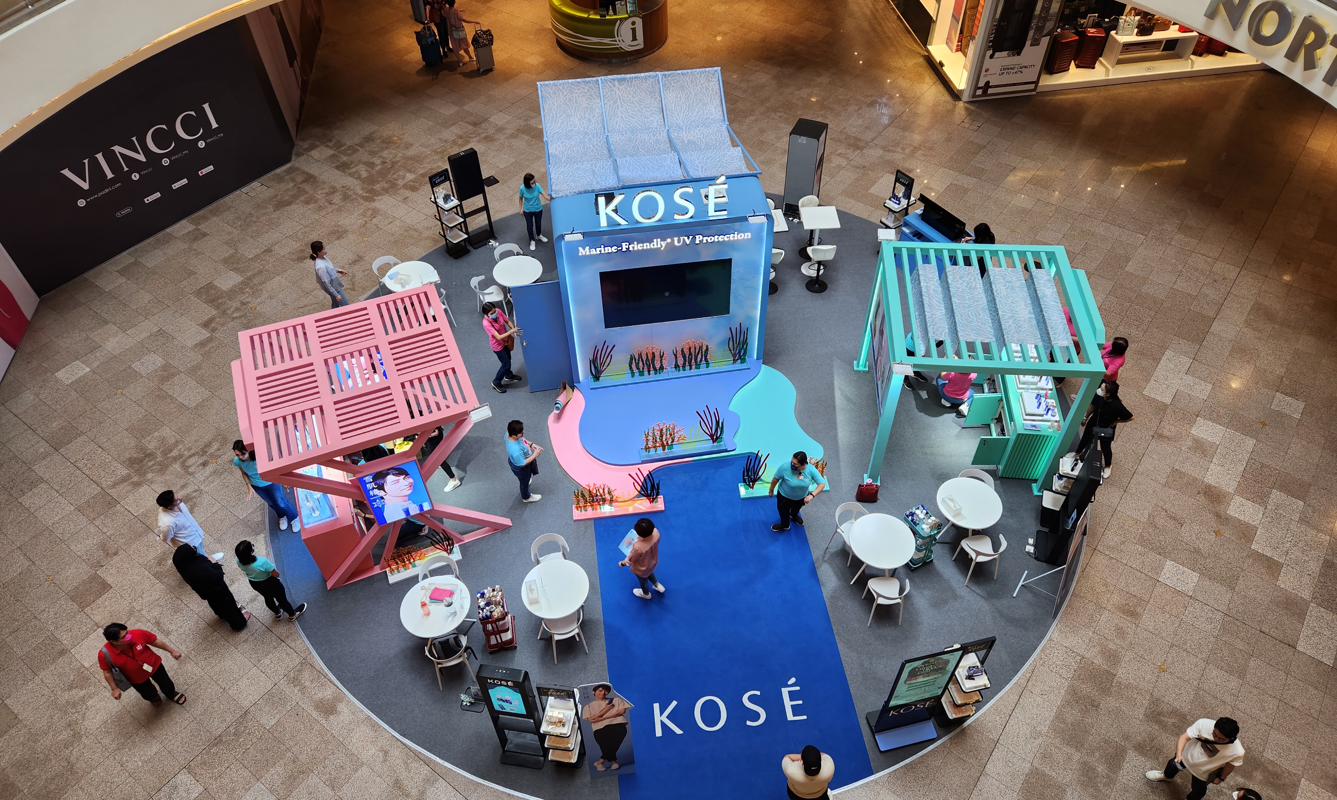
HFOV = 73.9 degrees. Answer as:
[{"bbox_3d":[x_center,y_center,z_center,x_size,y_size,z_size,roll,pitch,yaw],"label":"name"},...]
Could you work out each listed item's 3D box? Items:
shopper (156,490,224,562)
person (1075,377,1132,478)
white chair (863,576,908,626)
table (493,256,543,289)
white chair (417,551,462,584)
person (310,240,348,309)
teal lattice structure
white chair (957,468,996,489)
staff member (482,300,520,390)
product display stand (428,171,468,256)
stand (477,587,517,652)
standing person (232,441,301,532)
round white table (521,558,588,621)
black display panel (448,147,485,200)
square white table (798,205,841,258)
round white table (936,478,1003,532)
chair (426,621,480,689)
[{"bbox_3d":[-5.999,1.643,11.140,0.480,1.650,0.520,-33,54,-26],"label":"shopper"},{"bbox_3d":[5.997,0.396,12.241,0.620,1.630,0.420,16,49,17],"label":"person"},{"bbox_3d":[2.697,2.439,11.023,0.510,0.740,0.490,-3,46,-1],"label":"white chair"},{"bbox_3d":[-2.442,-1.840,14.689,0.800,0.740,0.800,-2,47,0],"label":"table"},{"bbox_3d":[-2.736,2.295,10.902,0.520,0.740,0.490,-5,48,-3],"label":"white chair"},{"bbox_3d":[-5.463,-1.902,14.475,0.450,1.600,0.500,-9,47,-7],"label":"person"},{"bbox_3d":[4.170,-0.461,12.317,2.600,2.420,2.410,3,47,5],"label":"teal lattice structure"},{"bbox_3d":[4.080,1.350,12.012,0.510,0.740,0.490,21,50,20],"label":"white chair"},{"bbox_3d":[-2.486,-0.830,13.367,0.530,1.640,0.500,32,55,28],"label":"staff member"},{"bbox_3d":[-3.860,-3.271,15.672,0.380,1.660,0.450,-34,55,-27],"label":"product display stand"},{"bbox_3d":[-2.102,2.698,10.894,0.350,0.800,0.450,-9,47,-7],"label":"stand"},{"bbox_3d":[-5.197,1.152,11.547,0.560,1.660,0.420,-13,47,-10],"label":"standing person"},{"bbox_3d":[-1.324,2.467,10.707,0.800,0.740,0.800,-2,47,0],"label":"round white table"},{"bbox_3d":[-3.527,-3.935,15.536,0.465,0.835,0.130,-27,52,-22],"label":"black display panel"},{"bbox_3d":[2.635,-2.764,15.724,0.610,1.100,0.620,-2,46,0],"label":"square white table"},{"bbox_3d":[3.834,1.555,11.537,0.800,0.740,0.800,-1,46,1],"label":"round white table"},{"bbox_3d":[-2.595,3.058,10.609,0.510,0.740,0.490,-12,47,-10],"label":"chair"}]

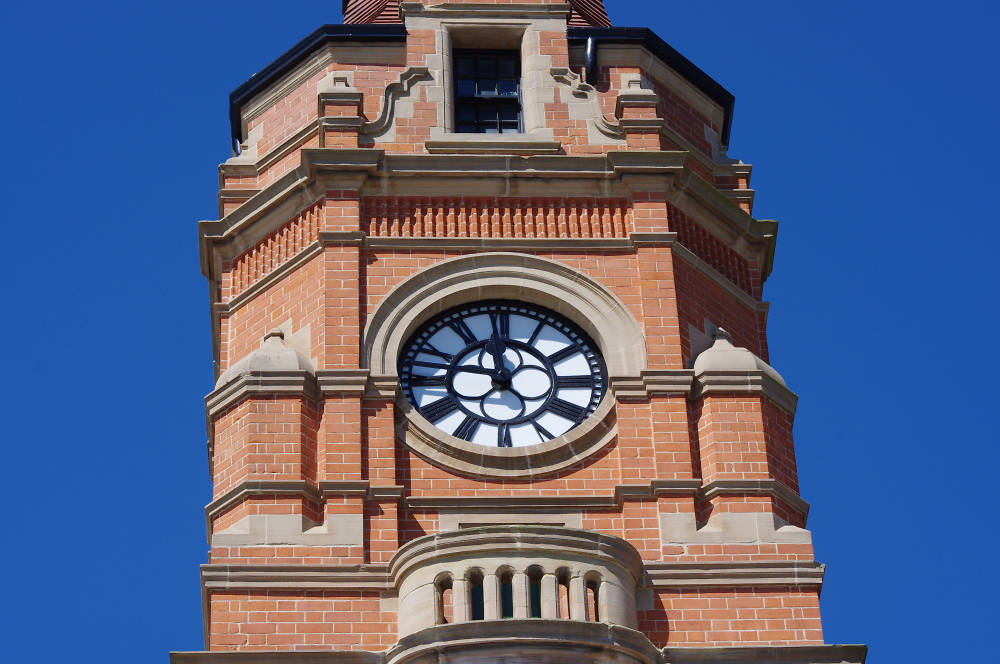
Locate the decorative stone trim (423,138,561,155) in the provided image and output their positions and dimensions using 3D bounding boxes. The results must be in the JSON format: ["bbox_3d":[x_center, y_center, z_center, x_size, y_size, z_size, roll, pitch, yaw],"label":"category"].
[{"bbox_3d":[-0.048,-1.346,21.360,1.000,0.085,0.100,0,-42,-3],"label":"decorative stone trim"}]

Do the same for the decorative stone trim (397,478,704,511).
[{"bbox_3d":[0.349,1.066,18.923,1.910,0.078,0.250,0,-38,-4],"label":"decorative stone trim"}]

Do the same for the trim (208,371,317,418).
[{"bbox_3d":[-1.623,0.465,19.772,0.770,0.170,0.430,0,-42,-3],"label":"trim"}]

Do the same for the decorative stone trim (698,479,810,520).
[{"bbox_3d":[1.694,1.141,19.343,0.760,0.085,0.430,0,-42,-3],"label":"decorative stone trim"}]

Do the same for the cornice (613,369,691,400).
[{"bbox_3d":[1.036,0.371,19.801,0.580,0.165,0.160,0,-42,-3],"label":"cornice"}]

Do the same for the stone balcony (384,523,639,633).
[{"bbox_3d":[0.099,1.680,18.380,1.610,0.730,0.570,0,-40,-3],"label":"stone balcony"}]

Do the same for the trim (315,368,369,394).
[{"bbox_3d":[-1.042,0.363,19.284,0.365,0.162,0.140,0,-38,-4],"label":"trim"}]

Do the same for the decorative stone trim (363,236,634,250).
[{"bbox_3d":[-0.006,-0.623,20.654,1.930,0.070,0.075,0,-42,-3],"label":"decorative stone trim"}]

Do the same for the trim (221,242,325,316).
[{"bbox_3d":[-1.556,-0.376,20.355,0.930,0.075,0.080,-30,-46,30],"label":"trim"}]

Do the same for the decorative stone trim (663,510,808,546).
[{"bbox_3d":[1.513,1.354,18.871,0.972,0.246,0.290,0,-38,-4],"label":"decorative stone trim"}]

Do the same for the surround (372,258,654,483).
[{"bbox_3d":[0.039,0.257,19.982,1.950,1.950,0.260,0,-42,-3],"label":"surround"}]

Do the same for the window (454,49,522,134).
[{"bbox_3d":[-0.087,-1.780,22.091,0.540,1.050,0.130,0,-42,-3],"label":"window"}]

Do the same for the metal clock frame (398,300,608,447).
[{"bbox_3d":[0.031,0.318,19.632,1.440,1.440,0.110,0,-38,-4],"label":"metal clock frame"}]

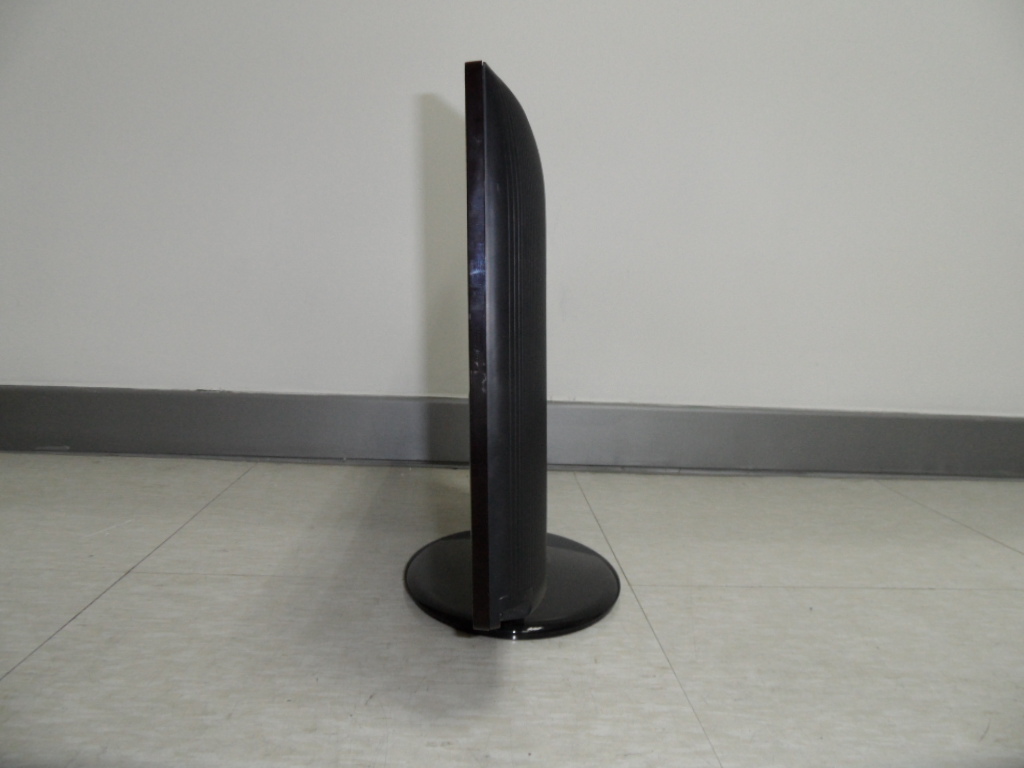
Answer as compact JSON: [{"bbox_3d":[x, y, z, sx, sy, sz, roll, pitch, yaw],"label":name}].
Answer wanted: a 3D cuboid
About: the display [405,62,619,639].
[{"bbox_3d":[0.008,-0.008,0.615,0.194,0.381,0.469,2,8,-3],"label":"display"}]

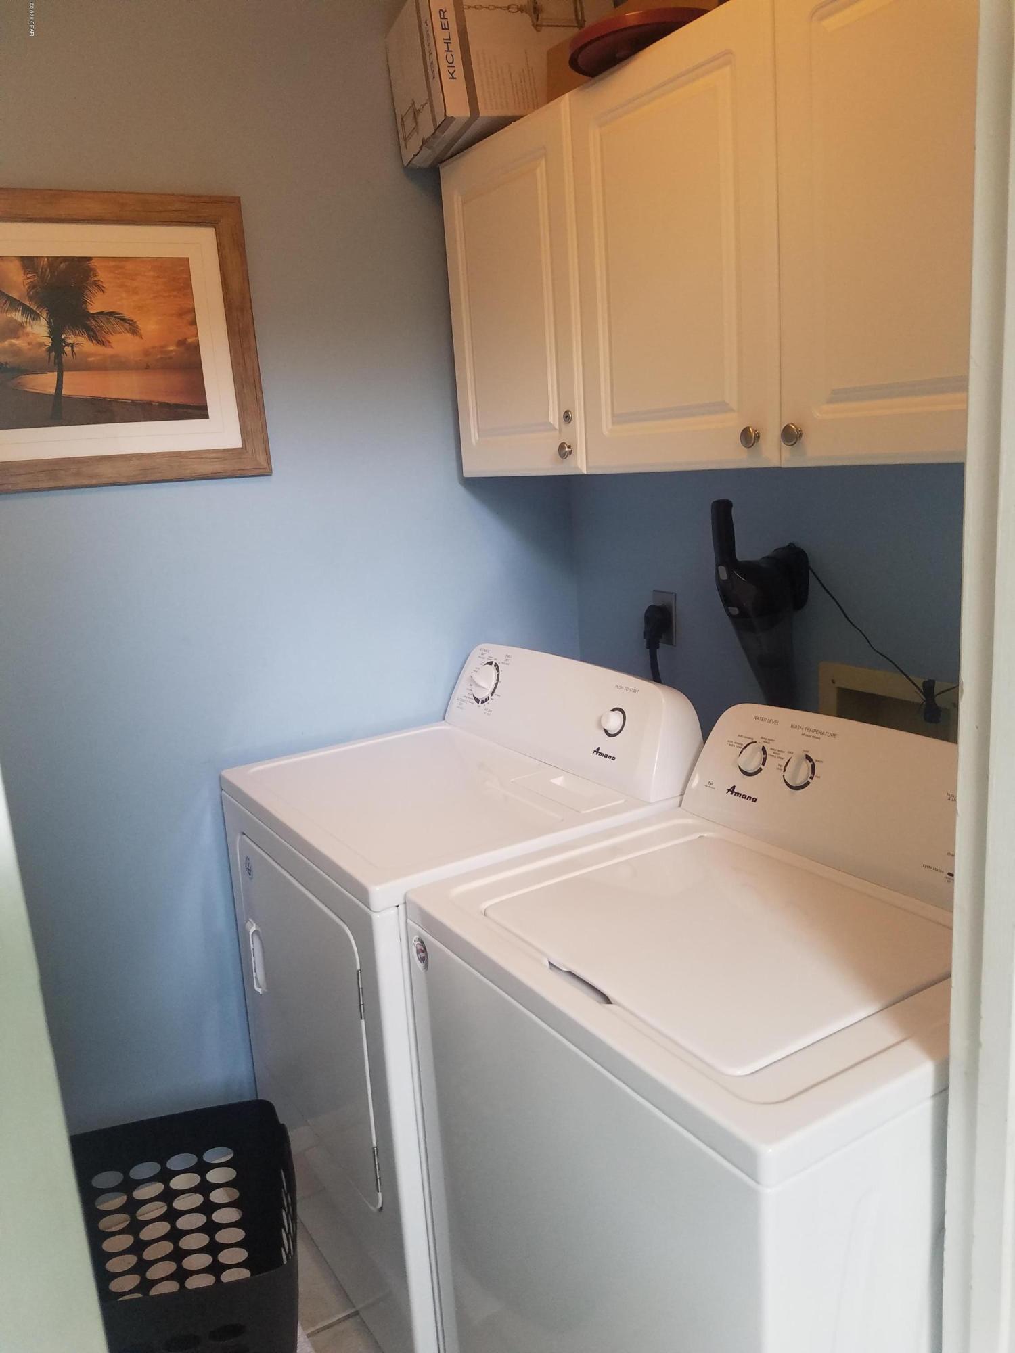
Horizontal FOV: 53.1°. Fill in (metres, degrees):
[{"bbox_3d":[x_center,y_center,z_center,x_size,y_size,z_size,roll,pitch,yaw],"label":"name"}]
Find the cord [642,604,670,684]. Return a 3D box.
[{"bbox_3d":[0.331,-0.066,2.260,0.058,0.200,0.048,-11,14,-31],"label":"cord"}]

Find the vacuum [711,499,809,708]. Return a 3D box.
[{"bbox_3d":[0.468,-0.108,1.901,0.184,0.435,0.110,-11,14,-31],"label":"vacuum"}]

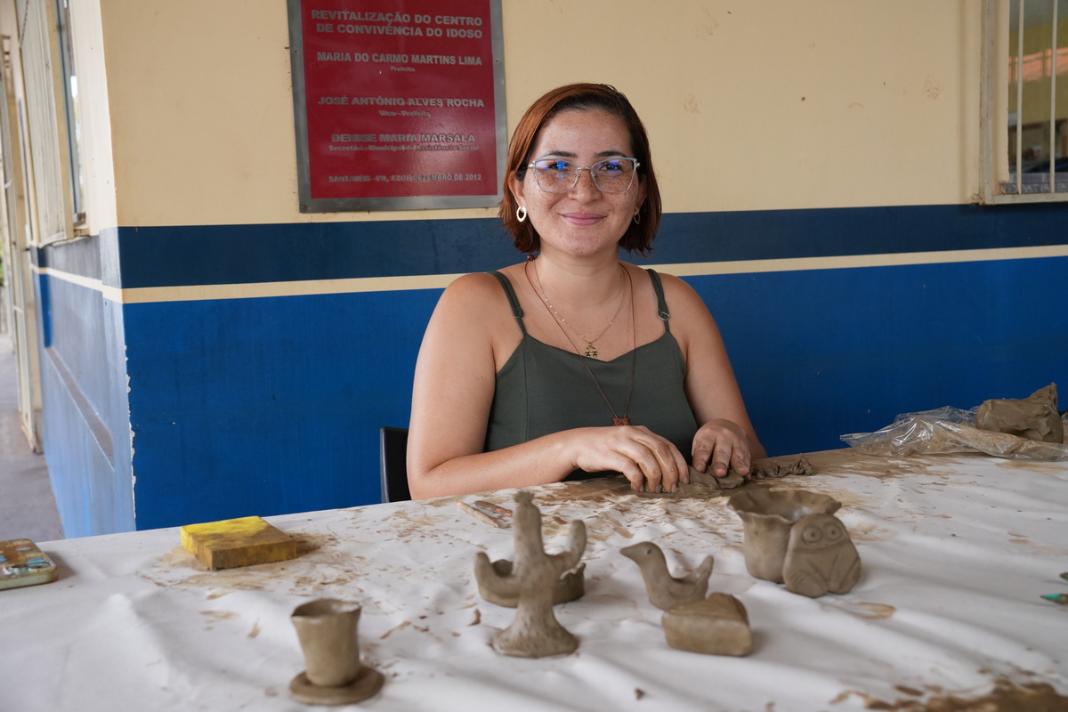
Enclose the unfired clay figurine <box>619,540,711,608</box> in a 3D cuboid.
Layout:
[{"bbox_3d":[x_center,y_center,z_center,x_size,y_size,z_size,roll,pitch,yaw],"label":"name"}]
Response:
[{"bbox_3d":[0.104,0.168,0.905,0.073,0.049,0.040,-1,6,6],"label":"unfired clay figurine"}]

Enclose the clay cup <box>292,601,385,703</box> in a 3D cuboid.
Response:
[{"bbox_3d":[-0.129,0.190,0.752,0.061,0.053,0.061,-2,6,0],"label":"clay cup"}]

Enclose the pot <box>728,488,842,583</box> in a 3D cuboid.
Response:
[{"bbox_3d":[0.210,0.153,0.967,0.095,0.060,0.095,-2,6,0],"label":"pot"}]

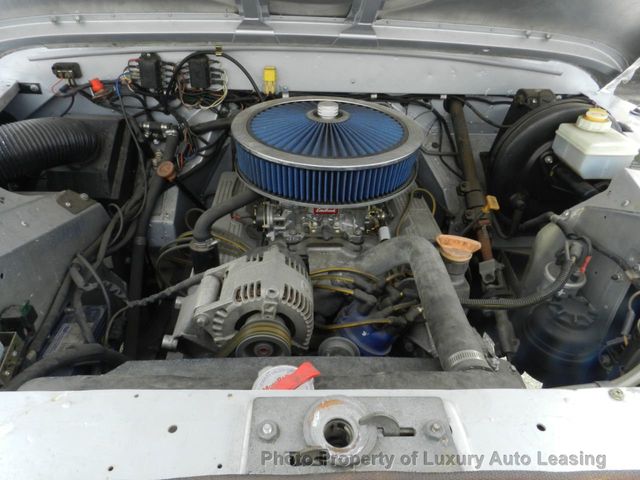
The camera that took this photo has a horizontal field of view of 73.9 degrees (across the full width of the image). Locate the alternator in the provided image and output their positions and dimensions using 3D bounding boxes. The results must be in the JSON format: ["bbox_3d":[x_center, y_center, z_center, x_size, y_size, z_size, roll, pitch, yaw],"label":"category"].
[{"bbox_3d":[-0.102,0.088,0.584,0.182,0.150,0.160,2,36,0],"label":"alternator"}]

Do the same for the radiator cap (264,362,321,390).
[{"bbox_3d":[-0.033,0.136,0.421,0.065,0.012,0.021,-18,40,-25],"label":"radiator cap"}]

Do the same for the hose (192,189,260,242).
[{"bbox_3d":[-0.164,-0.063,0.784,0.125,0.080,0.160,2,36,0],"label":"hose"}]

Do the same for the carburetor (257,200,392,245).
[{"bbox_3d":[0.000,-0.095,0.887,0.255,0.125,0.210,2,36,0],"label":"carburetor"}]

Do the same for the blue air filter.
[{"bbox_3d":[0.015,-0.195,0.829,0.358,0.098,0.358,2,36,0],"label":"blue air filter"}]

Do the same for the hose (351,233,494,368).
[{"bbox_3d":[0.113,0.080,0.586,0.155,0.100,0.280,2,36,0],"label":"hose"}]

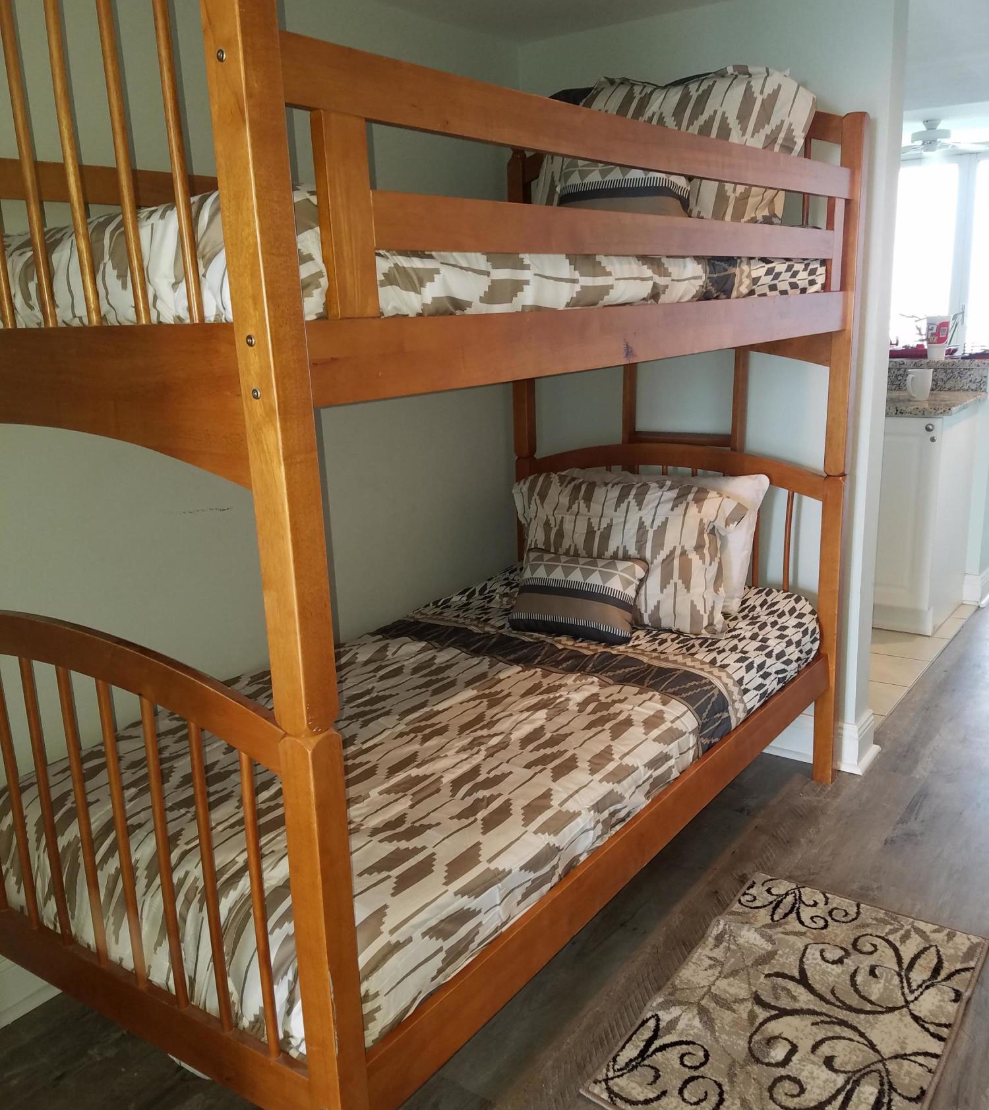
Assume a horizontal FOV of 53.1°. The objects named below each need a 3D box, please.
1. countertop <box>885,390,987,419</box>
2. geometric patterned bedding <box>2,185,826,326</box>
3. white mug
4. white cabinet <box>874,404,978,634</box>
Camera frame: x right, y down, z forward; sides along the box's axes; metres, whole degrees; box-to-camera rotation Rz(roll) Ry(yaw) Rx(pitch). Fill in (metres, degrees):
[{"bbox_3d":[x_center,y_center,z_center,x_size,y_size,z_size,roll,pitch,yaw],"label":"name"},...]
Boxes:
[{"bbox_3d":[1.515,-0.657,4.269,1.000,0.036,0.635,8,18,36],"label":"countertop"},{"bbox_3d":[-0.082,-0.585,2.091,0.985,0.197,1.921,8,18,34],"label":"geometric patterned bedding"},{"bbox_3d":[1.754,-0.707,4.107,0.128,0.118,0.098,-10,16,-27],"label":"white mug"},{"bbox_3d":[1.763,-0.182,4.315,0.443,0.891,0.552,8,18,34],"label":"white cabinet"}]

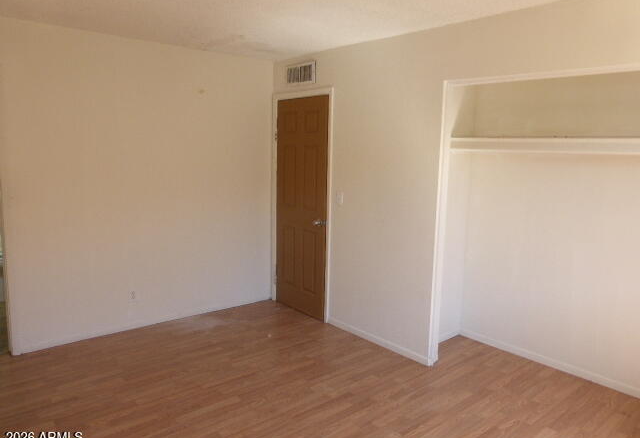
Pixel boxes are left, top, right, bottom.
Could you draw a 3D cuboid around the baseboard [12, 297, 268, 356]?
[{"bbox_3d":[-1.399,0.904,4.181,2.270,0.068,0.015,-6,12,-41],"label":"baseboard"}]

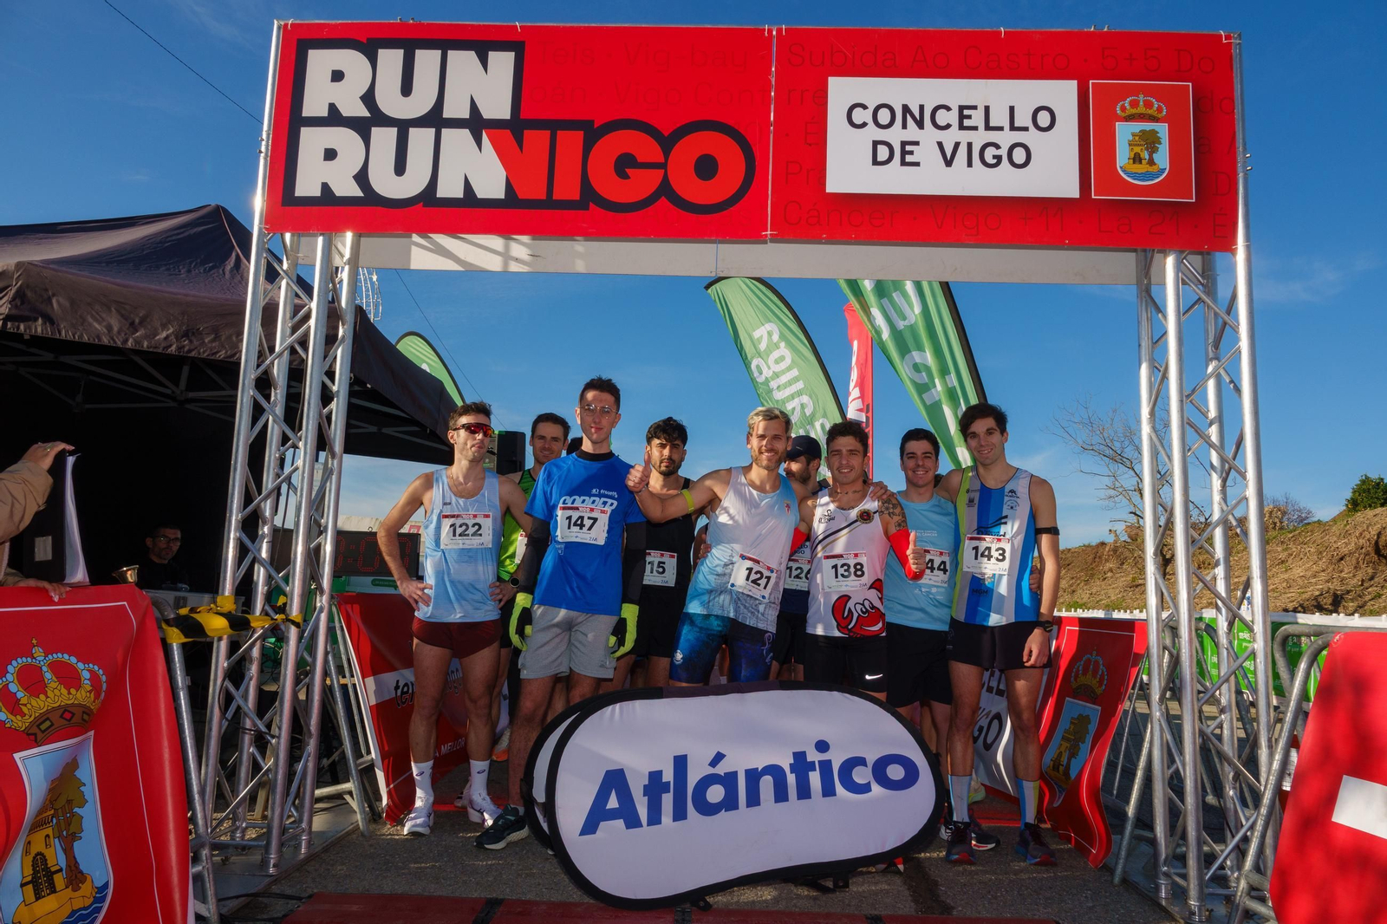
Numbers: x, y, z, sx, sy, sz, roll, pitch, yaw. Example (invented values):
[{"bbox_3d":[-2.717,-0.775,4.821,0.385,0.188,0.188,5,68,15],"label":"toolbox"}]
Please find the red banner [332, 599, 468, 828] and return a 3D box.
[{"bbox_3d":[-1.395,1.110,4.615,0.320,0.930,1.600,2,-7,2],"label":"red banner"}]

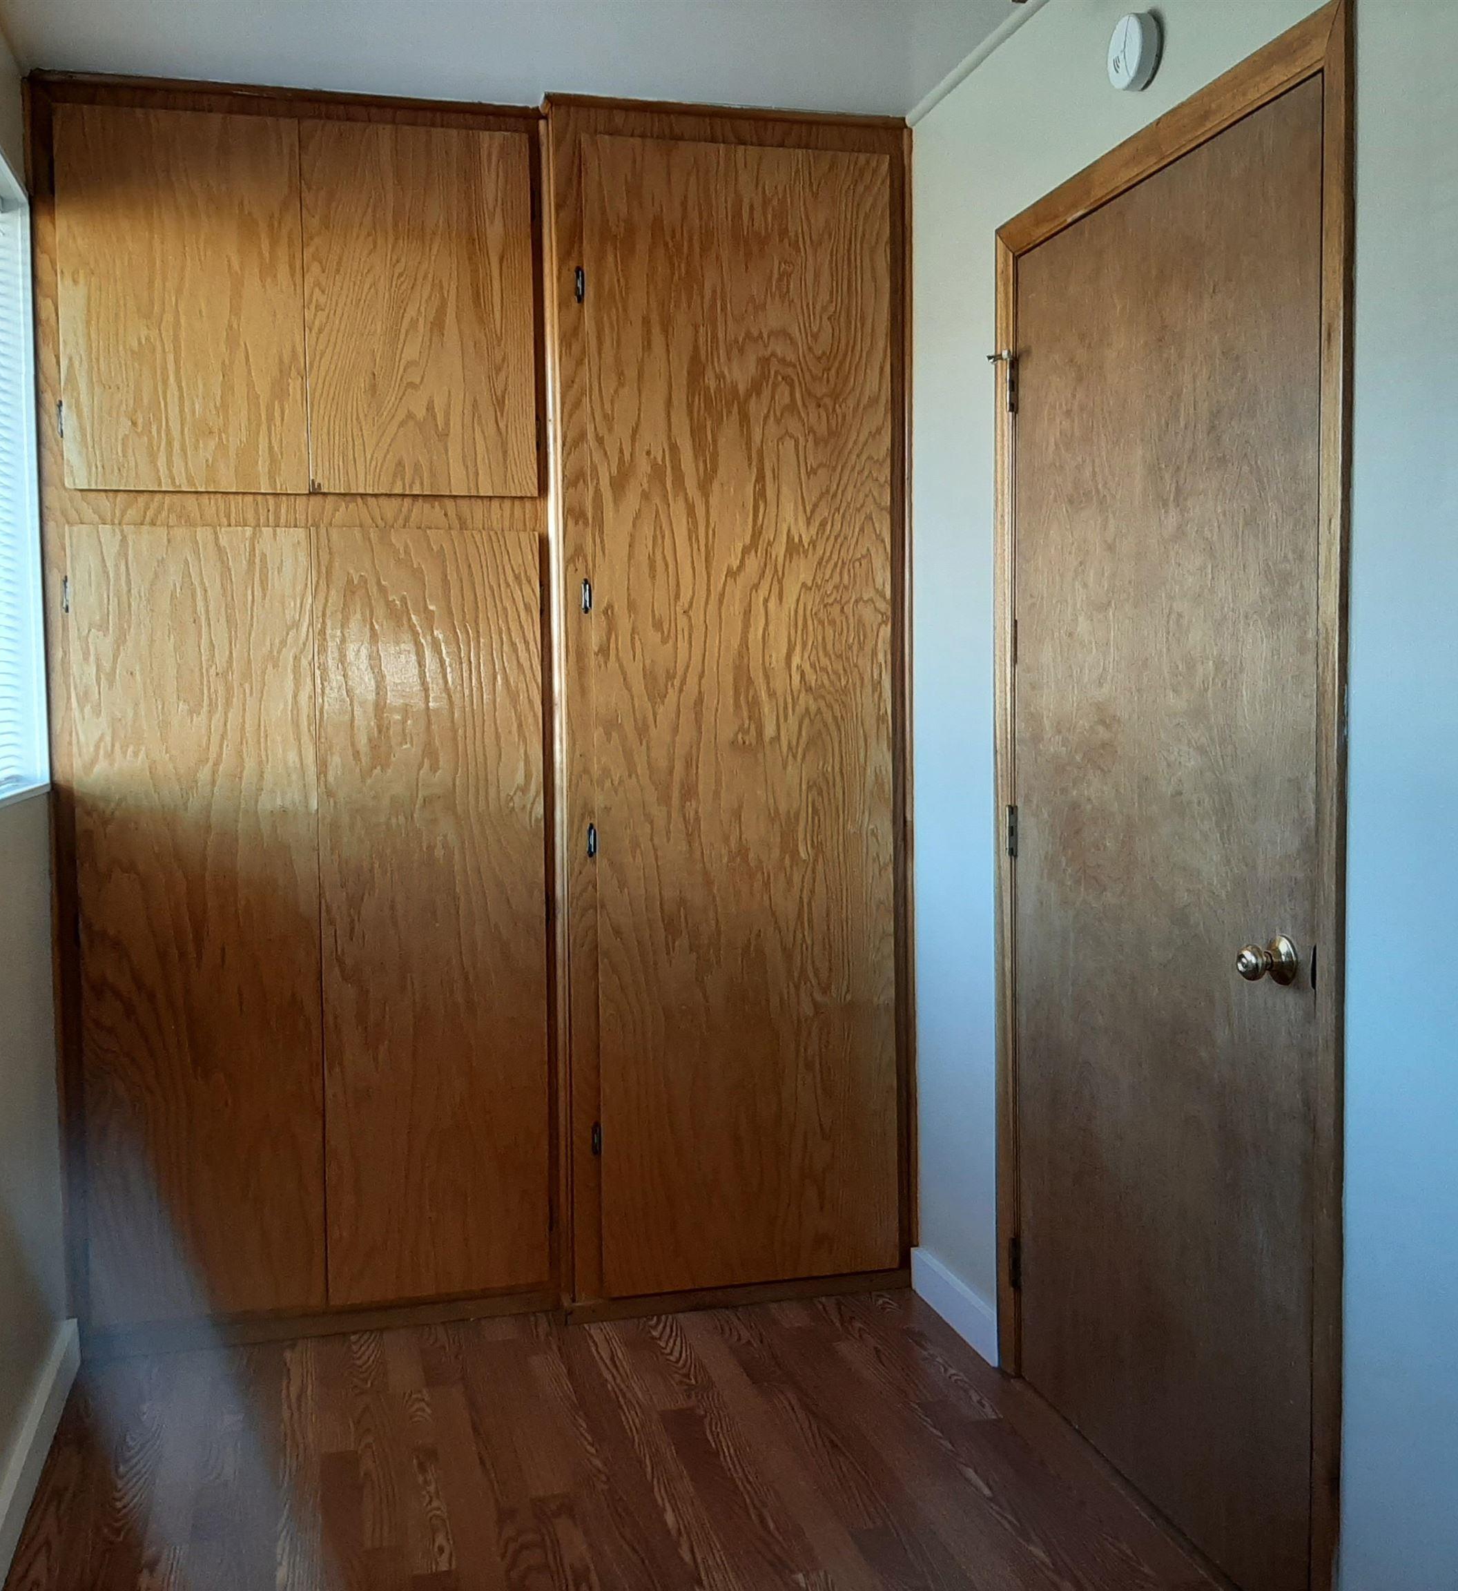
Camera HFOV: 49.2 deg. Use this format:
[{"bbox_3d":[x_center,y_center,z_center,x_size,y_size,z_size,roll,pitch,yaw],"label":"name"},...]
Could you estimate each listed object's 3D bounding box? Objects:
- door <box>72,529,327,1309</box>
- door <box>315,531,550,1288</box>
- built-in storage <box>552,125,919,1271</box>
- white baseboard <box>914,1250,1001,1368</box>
[{"bbox_3d":[-1.037,0.262,3.127,0.451,1.562,0.030,-2,4,-14],"label":"door"},{"bbox_3d":[-0.598,0.254,3.236,0.455,1.568,0.030,-2,4,-14],"label":"door"},{"bbox_3d":[0.021,-0.161,3.277,0.755,2.444,0.045,-2,4,-14],"label":"built-in storage"},{"bbox_3d":[0.460,1.027,3.236,0.018,0.107,0.436,-2,4,-14],"label":"white baseboard"}]

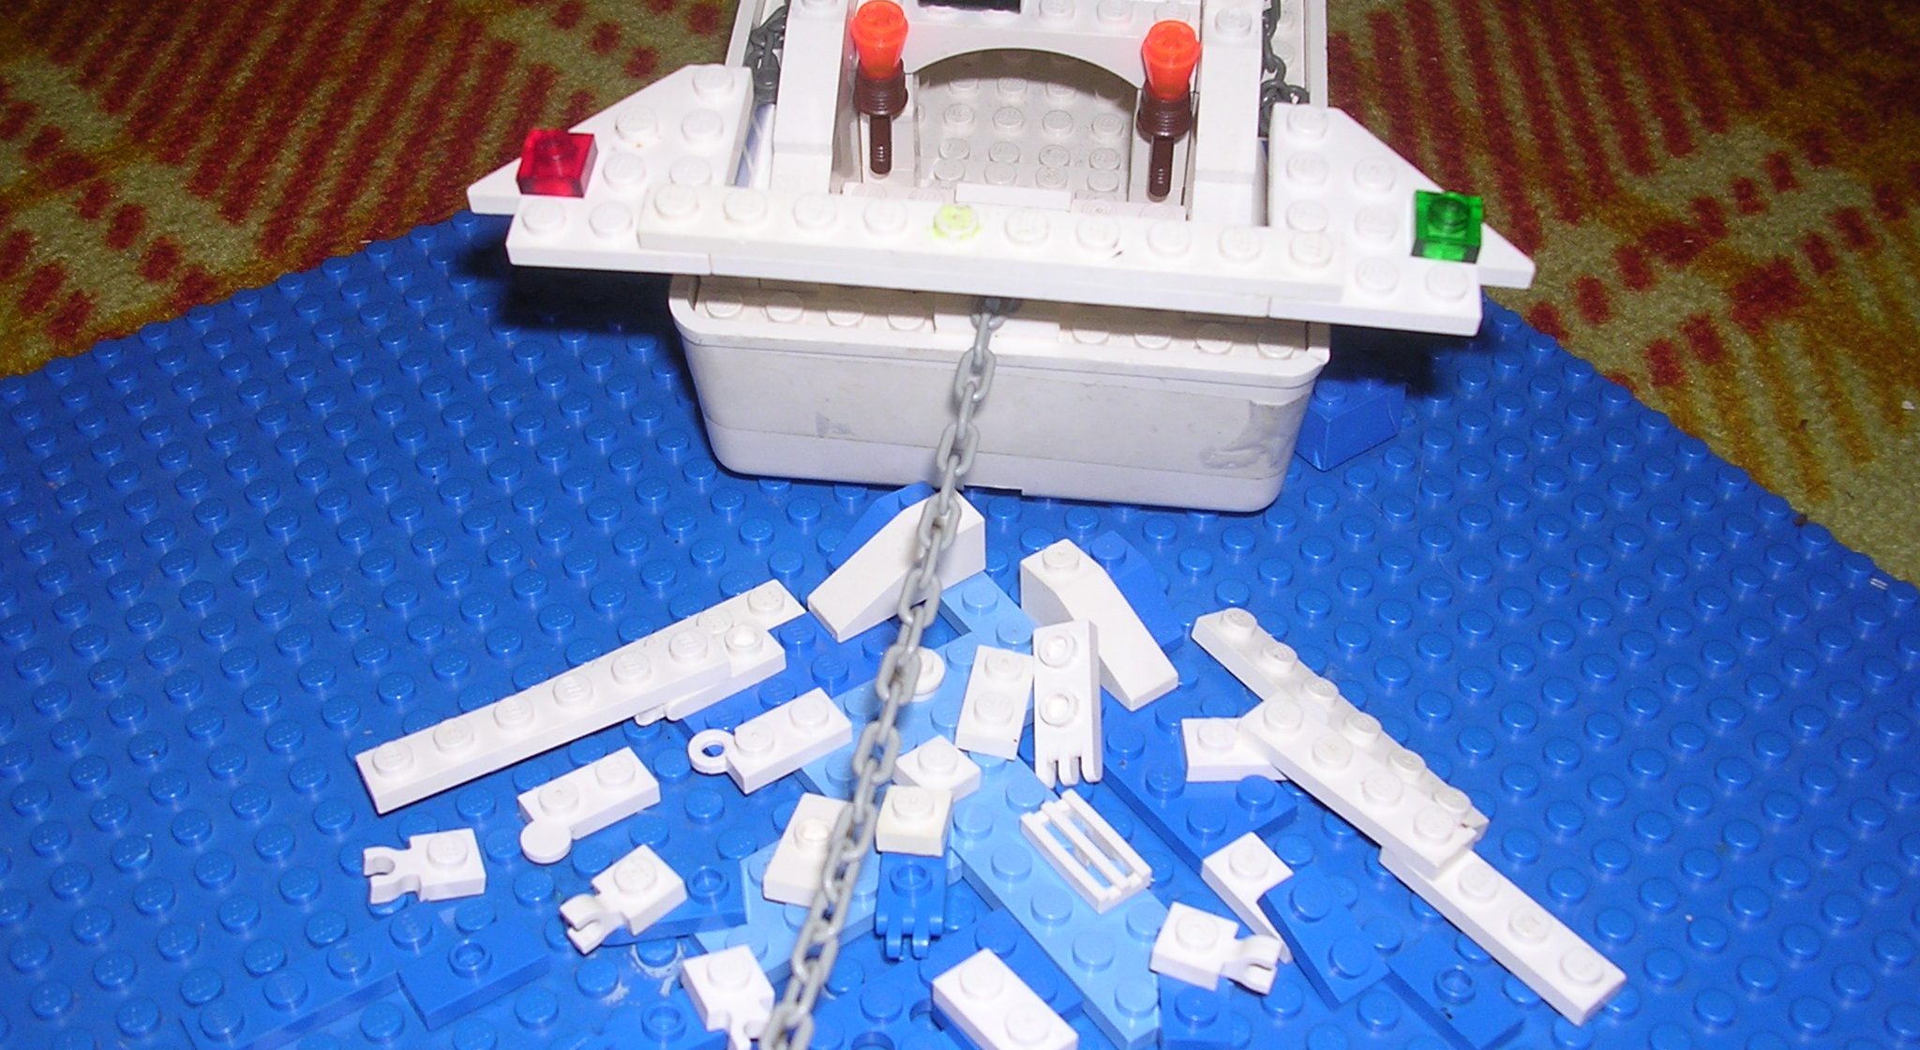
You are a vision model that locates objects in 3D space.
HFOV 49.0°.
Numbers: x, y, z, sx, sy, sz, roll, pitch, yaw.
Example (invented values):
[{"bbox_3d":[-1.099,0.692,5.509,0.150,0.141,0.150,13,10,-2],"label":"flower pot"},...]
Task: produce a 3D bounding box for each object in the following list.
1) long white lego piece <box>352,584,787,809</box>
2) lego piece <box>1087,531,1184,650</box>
[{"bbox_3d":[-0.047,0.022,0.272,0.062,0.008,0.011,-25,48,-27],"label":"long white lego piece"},{"bbox_3d":[0.023,0.010,0.291,0.008,0.011,0.016,-25,48,-26],"label":"lego piece"}]

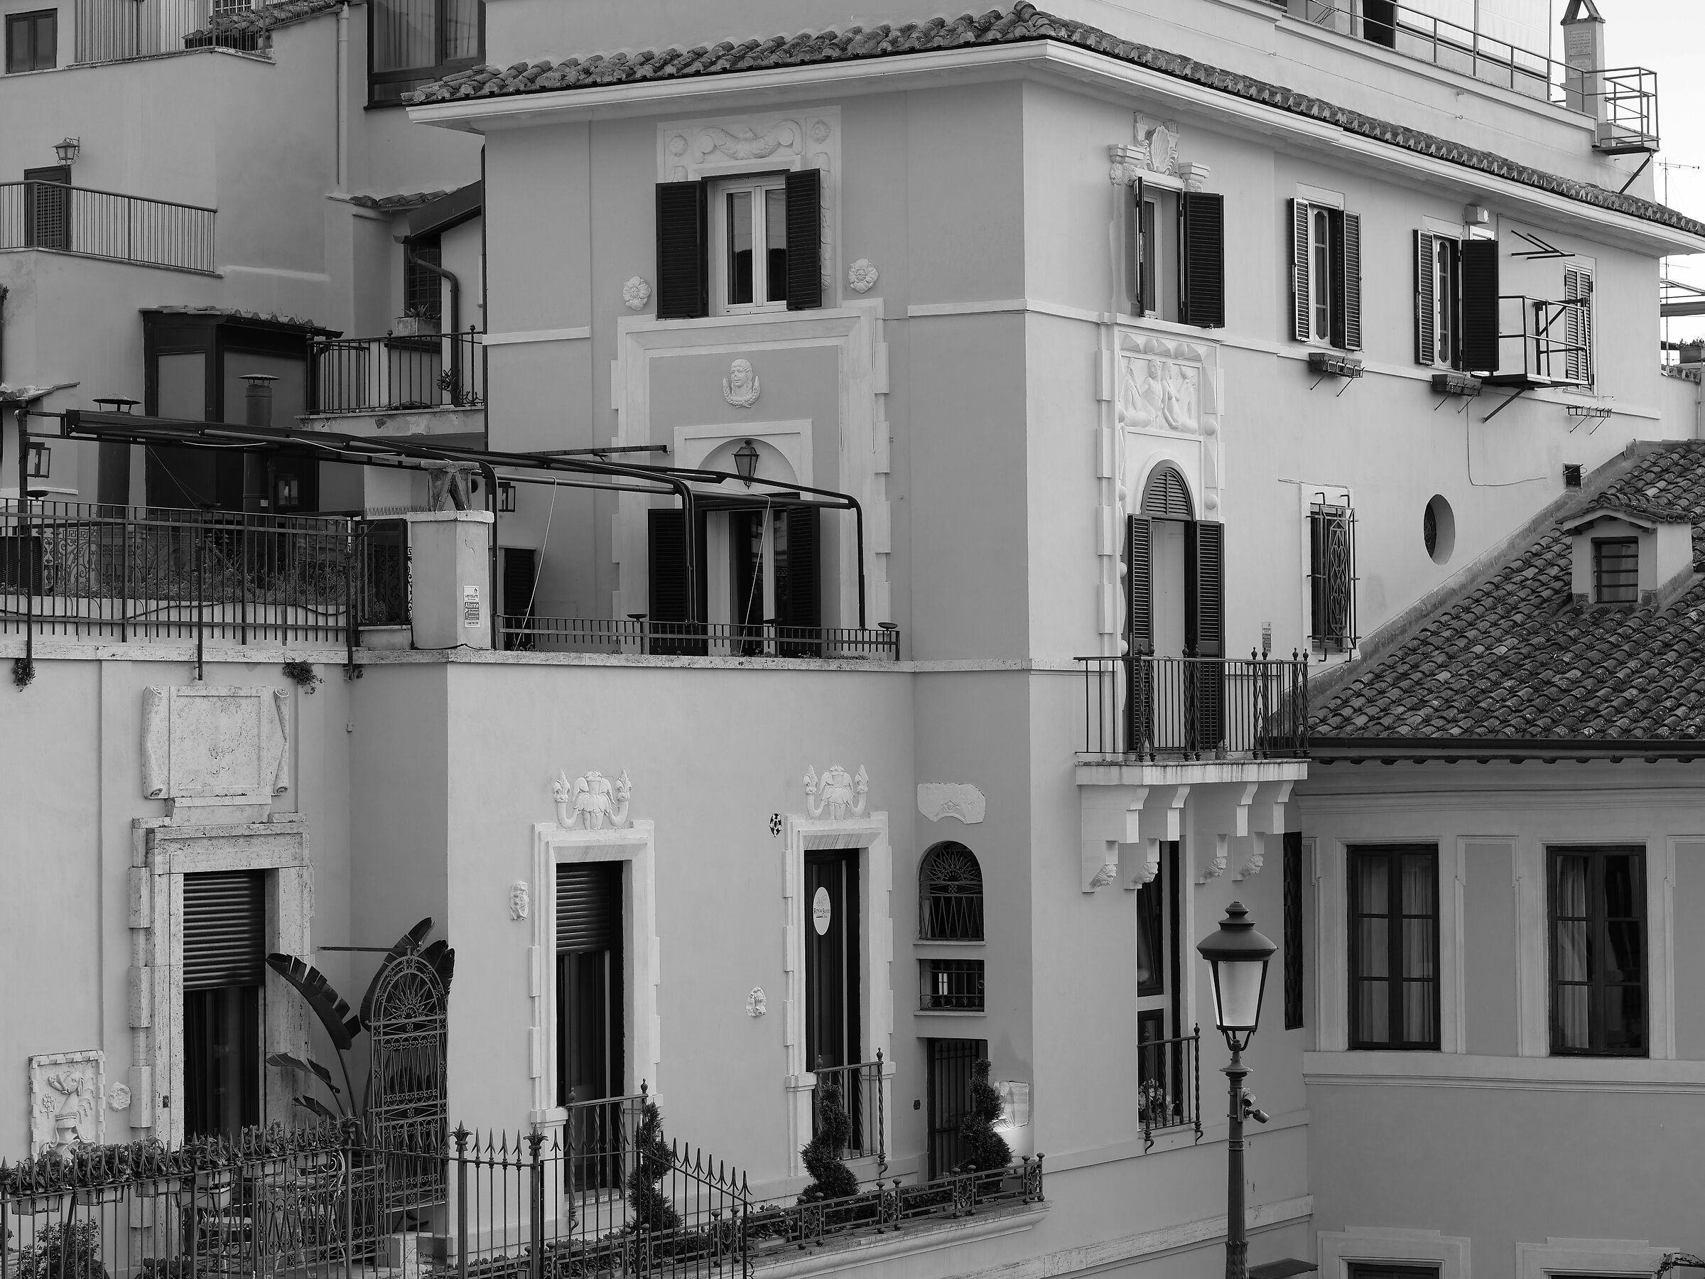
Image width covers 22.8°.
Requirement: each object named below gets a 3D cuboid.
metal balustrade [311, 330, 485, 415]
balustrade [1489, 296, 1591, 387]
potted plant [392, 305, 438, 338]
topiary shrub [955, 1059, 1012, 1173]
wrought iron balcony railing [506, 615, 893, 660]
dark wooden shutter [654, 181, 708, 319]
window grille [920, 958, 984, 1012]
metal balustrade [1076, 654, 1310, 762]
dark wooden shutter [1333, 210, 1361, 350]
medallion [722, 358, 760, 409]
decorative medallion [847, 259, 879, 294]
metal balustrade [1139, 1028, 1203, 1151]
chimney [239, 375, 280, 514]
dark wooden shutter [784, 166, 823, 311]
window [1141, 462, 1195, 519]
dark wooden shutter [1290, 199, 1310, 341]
[{"bbox_3d":[-5.401,-3.295,53.741,2.724,0.972,1.300,-1,-2,31],"label":"metal balustrade"},{"bbox_3d":[9.064,-3.909,56.586,0.727,1.091,2.257,-1,-2,31],"label":"balustrade"},{"bbox_3d":[-5.609,-4.081,54.300,0.520,0.430,0.280,-1,-2,31],"label":"potted plant"},{"bbox_3d":[1.350,4.907,43.591,0.553,1.197,0.553,-1,-2,31],"label":"topiary shrub"},{"bbox_3d":[-1.379,0.007,42.525,0.100,0.339,7.375,-1,-2,31],"label":"wrought iron balcony railing"},{"bbox_3d":[-1.866,-4.241,46.178,0.542,1.470,0.045,-1,-2,19],"label":"dark wooden shutter"},{"bbox_3d":[1.071,3.712,45.495,0.724,0.571,0.150,-1,-2,31],"label":"window grille"},{"bbox_3d":[3.888,0.761,47.634,0.759,1.190,4.363,-1,-2,31],"label":"metal balustrade"},{"bbox_3d":[6.057,-4.339,51.223,0.045,1.667,0.512,-1,-2,33],"label":"dark wooden shutter"},{"bbox_3d":[-1.230,-2.827,46.823,0.412,0.575,0.140,-1,-2,31],"label":"medallion"},{"bbox_3d":[0.108,-3.948,46.075,0.350,0.377,0.100,-1,-2,31],"label":"decorative medallion"},{"bbox_3d":[3.469,4.916,46.421,0.200,1.337,1.270,-1,-2,31],"label":"metal balustrade"},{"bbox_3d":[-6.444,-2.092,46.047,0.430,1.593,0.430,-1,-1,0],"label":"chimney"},{"bbox_3d":[-0.513,-4.279,45.375,0.522,1.476,0.045,-2,-2,44],"label":"dark wooden shutter"},{"bbox_3d":[3.497,-1.654,46.986,0.100,0.635,1.317,-1,-2,31],"label":"window"},{"bbox_3d":[5.293,-4.341,49.914,0.045,1.657,0.522,-1,-2,27],"label":"dark wooden shutter"}]

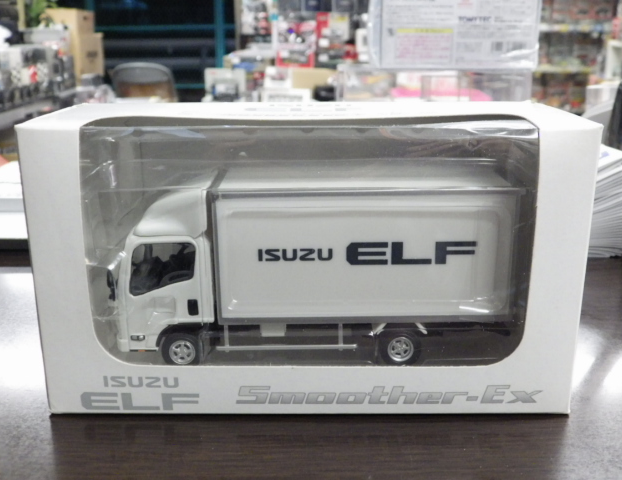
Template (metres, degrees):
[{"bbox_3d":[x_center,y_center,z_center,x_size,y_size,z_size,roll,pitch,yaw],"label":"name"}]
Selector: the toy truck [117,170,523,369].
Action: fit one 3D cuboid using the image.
[{"bbox_3d":[0.000,0.011,0.317,0.159,0.074,0.050,0,16,-1],"label":"toy truck"}]

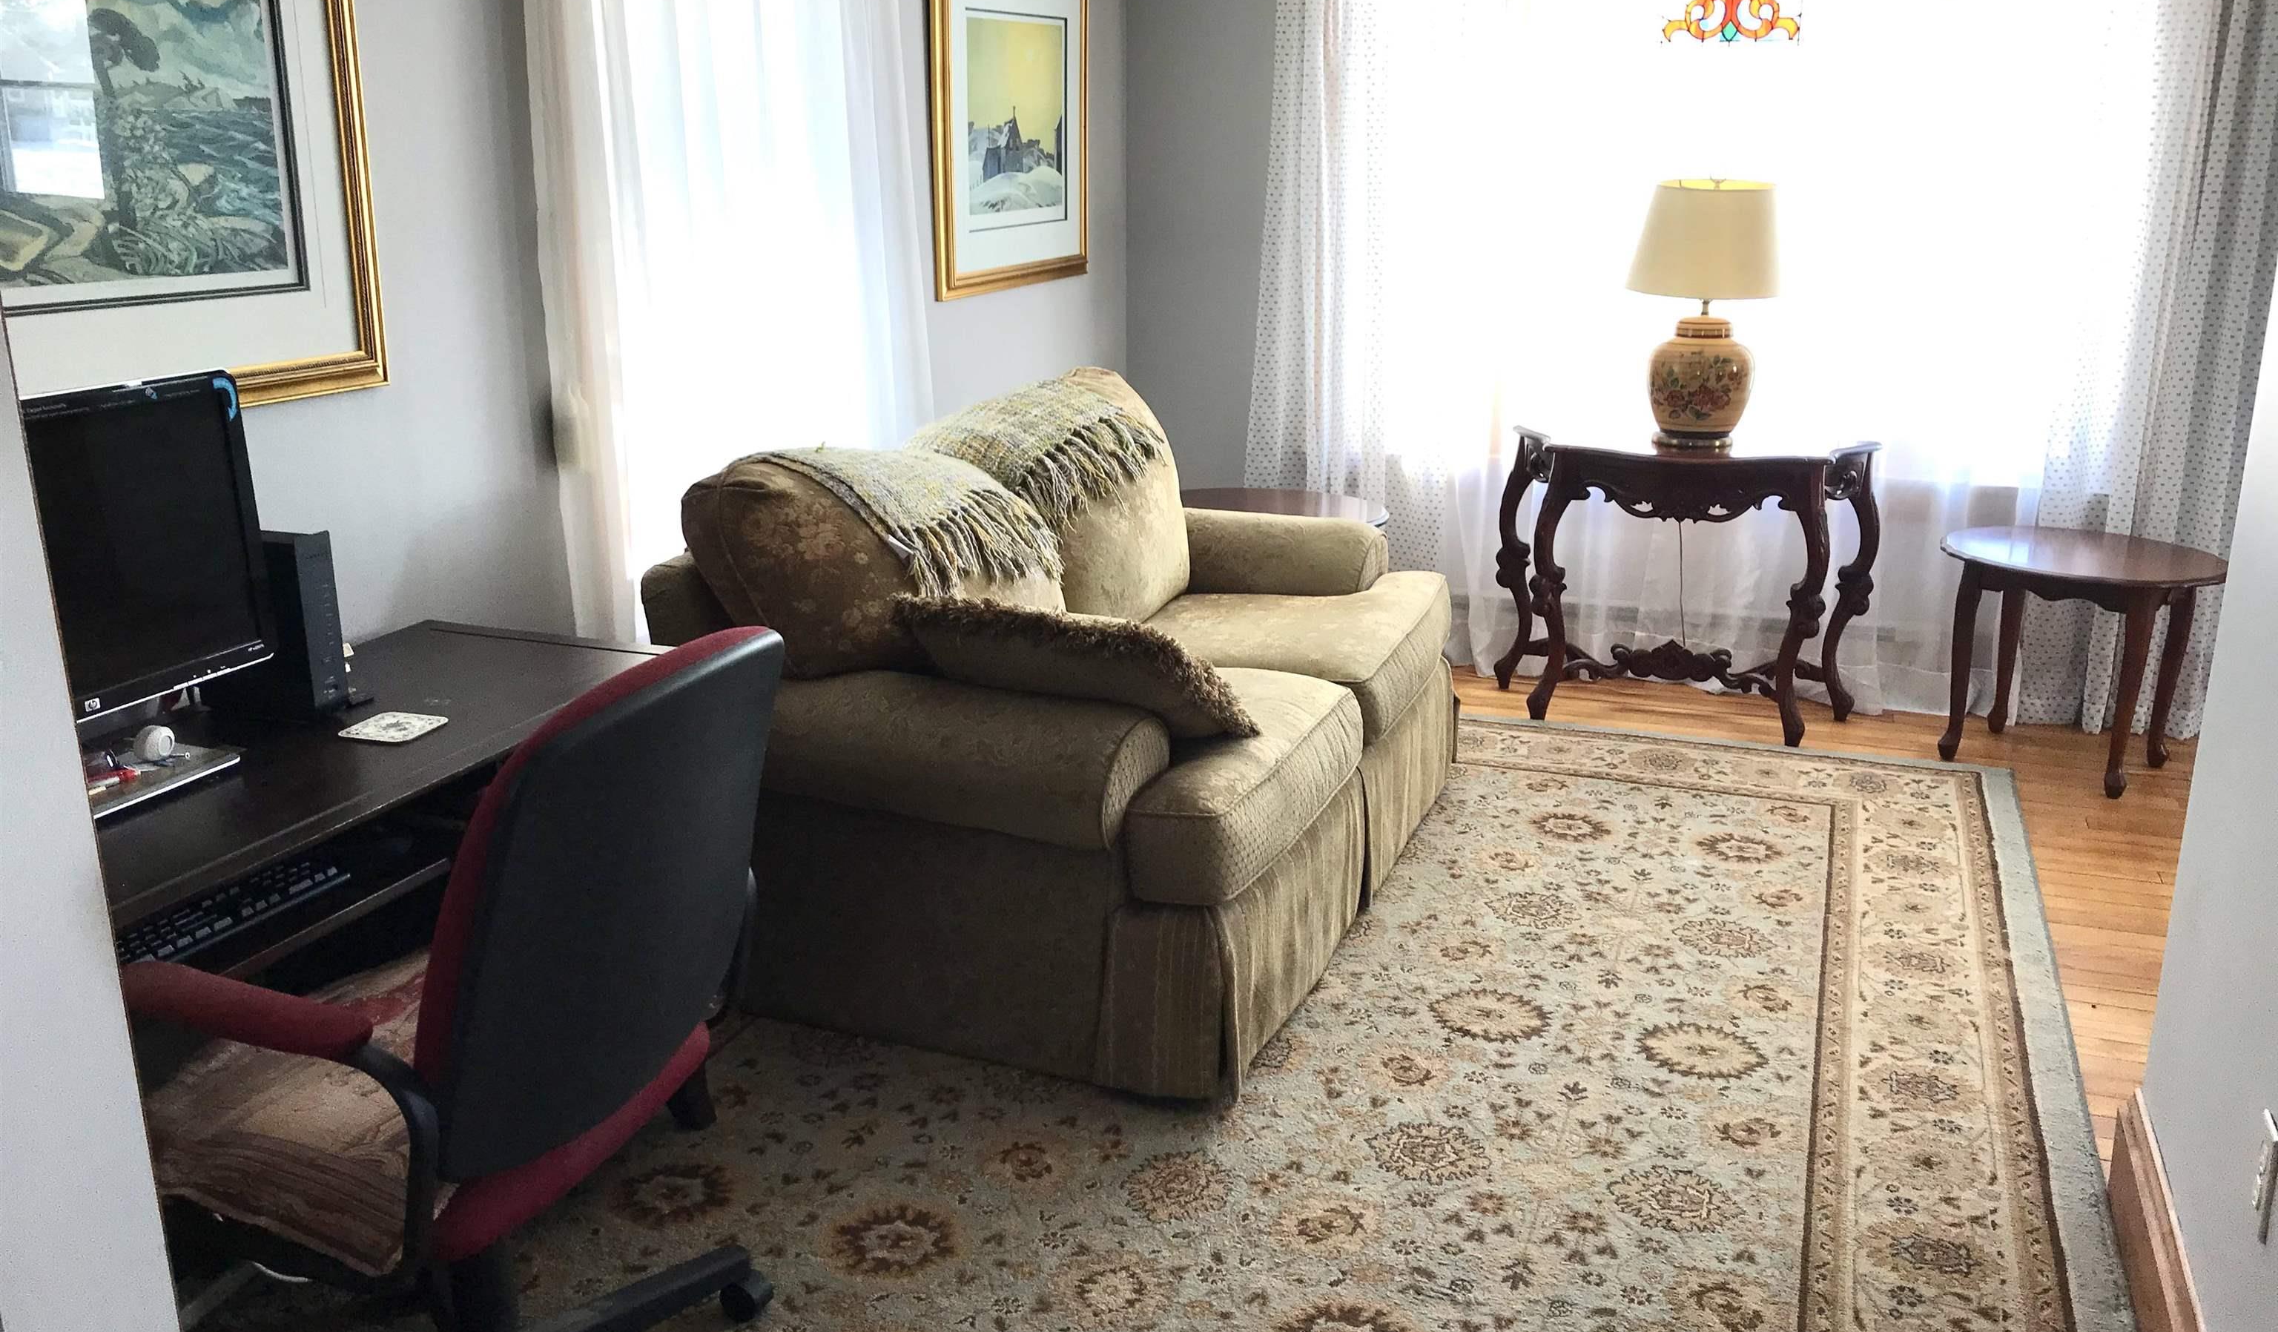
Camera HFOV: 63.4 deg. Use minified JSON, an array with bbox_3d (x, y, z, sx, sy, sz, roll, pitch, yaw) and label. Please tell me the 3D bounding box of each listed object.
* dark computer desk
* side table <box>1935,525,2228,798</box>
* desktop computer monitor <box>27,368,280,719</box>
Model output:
[{"bbox_3d":[-1.175,0.505,2.409,0.548,0.757,1.421,6,18,20],"label":"dark computer desk"},{"bbox_3d":[2.296,-0.016,4.559,0.643,0.533,0.587,15,22,40],"label":"side table"},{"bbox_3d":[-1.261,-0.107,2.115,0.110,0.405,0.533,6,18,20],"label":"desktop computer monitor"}]

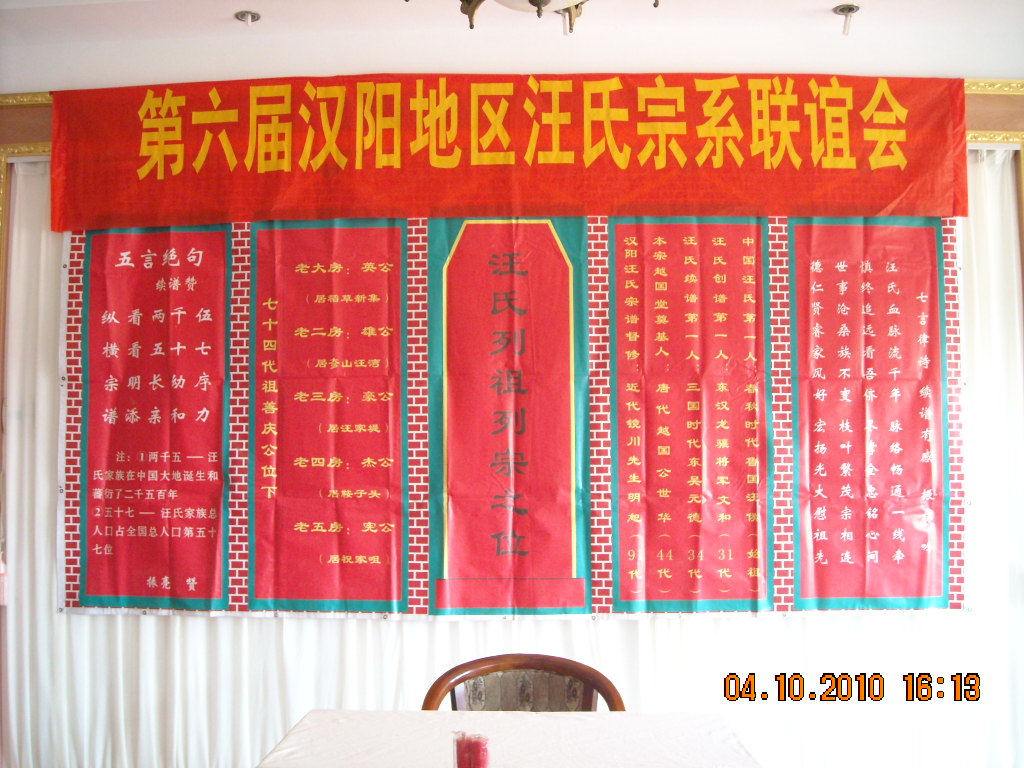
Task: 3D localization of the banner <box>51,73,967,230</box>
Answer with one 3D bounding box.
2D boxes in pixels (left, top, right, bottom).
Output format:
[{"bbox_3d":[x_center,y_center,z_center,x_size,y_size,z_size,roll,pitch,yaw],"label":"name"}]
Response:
[{"bbox_3d":[-0.045,-1.094,4.850,4.290,0.700,0.050,0,-4,2],"label":"banner"}]

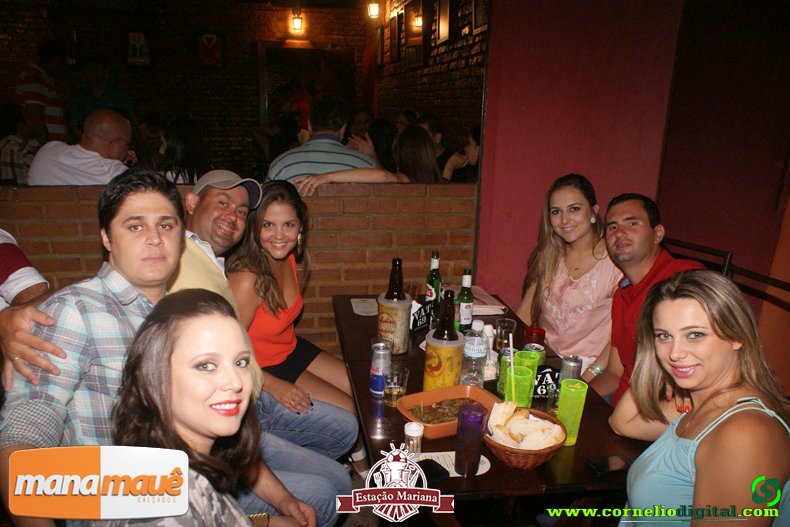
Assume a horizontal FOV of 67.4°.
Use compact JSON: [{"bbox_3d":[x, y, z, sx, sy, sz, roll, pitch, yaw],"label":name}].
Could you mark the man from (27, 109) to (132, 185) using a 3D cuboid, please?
[{"bbox_3d":[-1.373,-0.112,2.932,0.540,1.270,0.780,15,19,40],"label":"man"}]

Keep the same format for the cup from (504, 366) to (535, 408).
[{"bbox_3d":[0.306,0.340,1.480,0.063,0.153,0.063,2,15,0],"label":"cup"}]

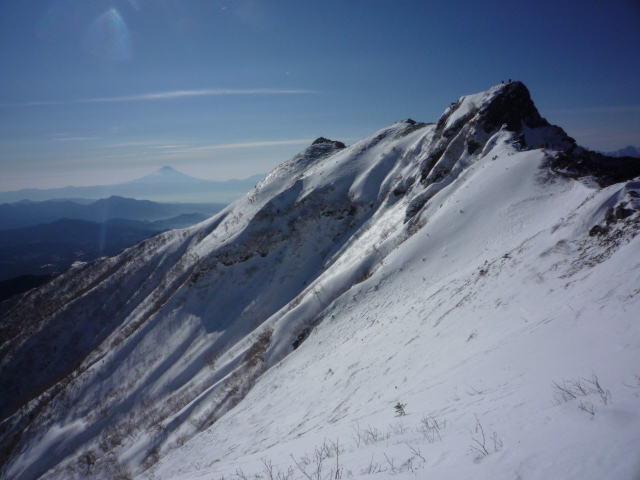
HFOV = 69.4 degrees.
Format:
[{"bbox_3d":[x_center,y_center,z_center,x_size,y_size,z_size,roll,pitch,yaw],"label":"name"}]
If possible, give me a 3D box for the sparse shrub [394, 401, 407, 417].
[{"bbox_3d":[1.567,3.281,9.000,0.230,0.300,0.220,-1,9,10],"label":"sparse shrub"}]

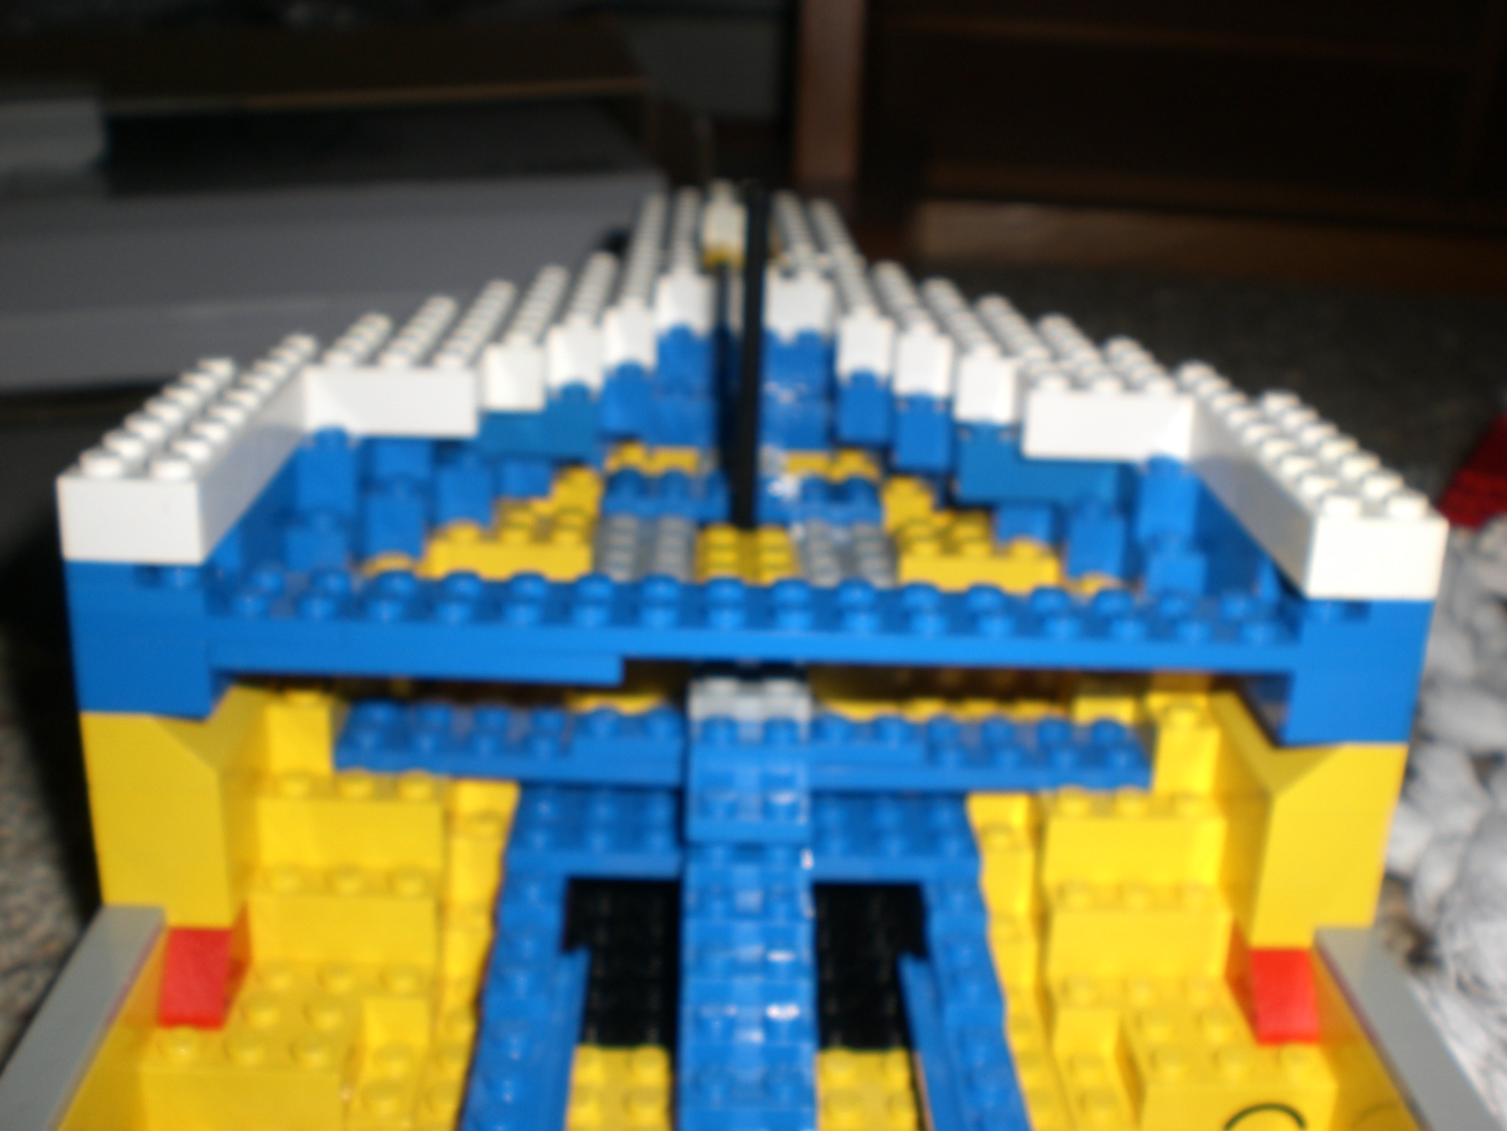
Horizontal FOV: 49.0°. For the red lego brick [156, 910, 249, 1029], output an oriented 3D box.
[{"bbox_3d":[-0.068,0.049,0.206,0.008,0.010,0.016,2,20,-2],"label":"red lego brick"}]

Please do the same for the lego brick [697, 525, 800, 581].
[{"bbox_3d":[-0.001,0.002,0.257,0.016,0.006,0.032,2,20,-2],"label":"lego brick"}]

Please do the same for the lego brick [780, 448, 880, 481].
[{"bbox_3d":[0.014,-0.016,0.308,0.016,0.011,0.012,2,20,-2],"label":"lego brick"}]

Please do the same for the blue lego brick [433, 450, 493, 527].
[{"bbox_3d":[-0.046,-0.013,0.264,0.008,0.011,0.010,2,20,-2],"label":"blue lego brick"}]

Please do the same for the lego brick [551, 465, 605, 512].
[{"bbox_3d":[-0.030,-0.012,0.291,0.008,0.011,0.012,2,20,-2],"label":"lego brick"}]

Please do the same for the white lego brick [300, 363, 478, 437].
[{"bbox_3d":[-0.053,-0.026,0.243,0.024,0.011,0.010,2,20,-2],"label":"white lego brick"}]

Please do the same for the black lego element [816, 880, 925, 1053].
[{"bbox_3d":[0.014,0.055,0.234,0.016,0.005,0.032,2,20,-2],"label":"black lego element"}]

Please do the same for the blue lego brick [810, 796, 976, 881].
[{"bbox_3d":[0.019,0.037,0.228,0.024,0.005,0.016,2,20,-2],"label":"blue lego brick"}]

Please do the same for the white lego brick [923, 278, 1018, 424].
[{"bbox_3d":[0.036,-0.039,0.288,0.008,0.011,0.064,2,20,-2],"label":"white lego brick"}]

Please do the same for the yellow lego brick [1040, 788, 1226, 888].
[{"bbox_3d":[0.051,0.036,0.228,0.024,0.011,0.010,2,20,-2],"label":"yellow lego brick"}]

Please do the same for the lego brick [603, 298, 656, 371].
[{"bbox_3d":[-0.021,-0.039,0.282,0.008,0.011,0.010,2,20,-2],"label":"lego brick"}]

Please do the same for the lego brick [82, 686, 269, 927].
[{"bbox_3d":[-0.073,0.026,0.214,0.016,0.030,0.028,2,20,-2],"label":"lego brick"}]

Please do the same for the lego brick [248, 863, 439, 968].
[{"bbox_3d":[-0.053,0.043,0.219,0.024,0.011,0.015,2,20,-2],"label":"lego brick"}]

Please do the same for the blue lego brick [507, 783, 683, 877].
[{"bbox_3d":[-0.021,0.036,0.226,0.024,0.005,0.016,2,20,-2],"label":"blue lego brick"}]

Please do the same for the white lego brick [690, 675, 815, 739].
[{"bbox_3d":[-0.001,0.017,0.217,0.016,0.005,0.010,2,20,-2],"label":"white lego brick"}]

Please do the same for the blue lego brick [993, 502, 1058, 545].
[{"bbox_3d":[0.043,-0.011,0.268,0.008,0.011,0.012,2,20,-2],"label":"blue lego brick"}]

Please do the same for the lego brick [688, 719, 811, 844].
[{"bbox_3d":[-0.001,0.030,0.227,0.016,0.008,0.019,2,20,-2],"label":"lego brick"}]

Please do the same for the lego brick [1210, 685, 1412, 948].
[{"bbox_3d":[0.071,0.030,0.218,0.016,0.030,0.028,2,20,-2],"label":"lego brick"}]

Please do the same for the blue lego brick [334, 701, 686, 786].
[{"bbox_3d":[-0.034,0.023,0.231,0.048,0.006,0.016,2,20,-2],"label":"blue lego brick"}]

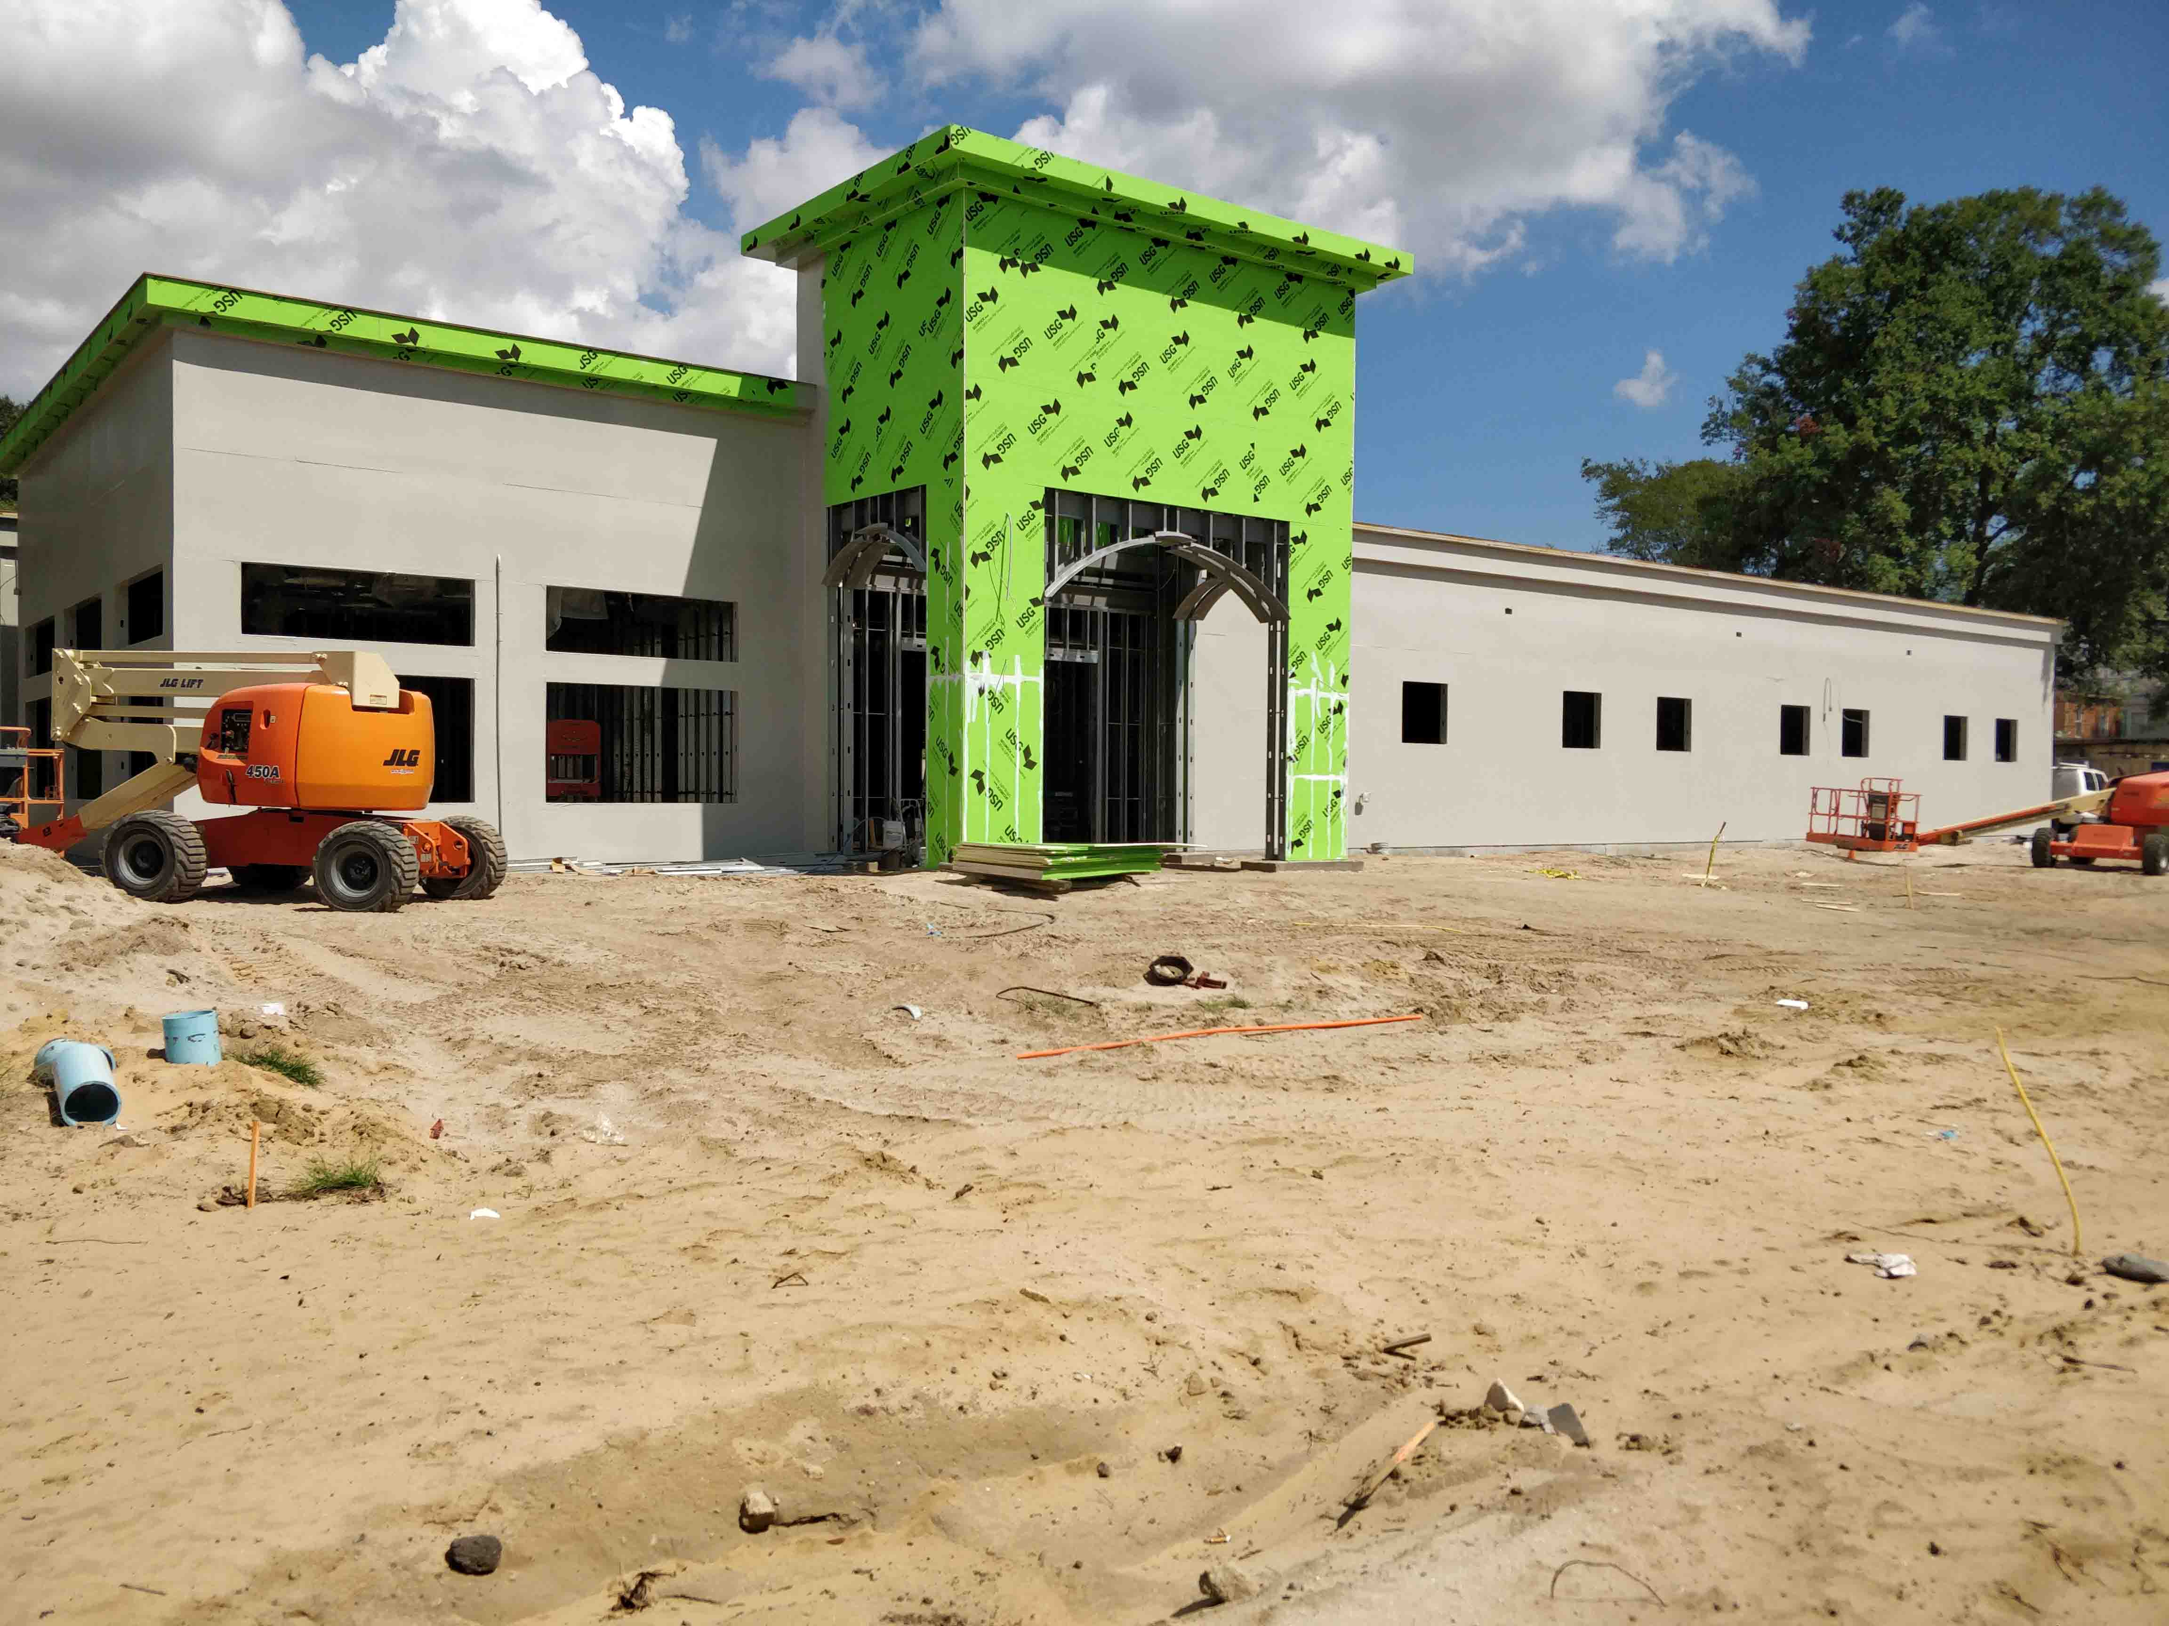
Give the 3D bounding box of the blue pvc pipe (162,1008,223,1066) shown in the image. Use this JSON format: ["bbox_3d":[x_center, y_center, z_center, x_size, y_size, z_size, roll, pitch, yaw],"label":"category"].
[{"bbox_3d":[-4.386,1.113,7.400,0.235,0.250,0.235,-7,1,-33],"label":"blue pvc pipe"}]

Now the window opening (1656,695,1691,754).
[{"bbox_3d":[13.169,-1.967,33.759,1.225,1.190,0.200,0,1,-33],"label":"window opening"}]

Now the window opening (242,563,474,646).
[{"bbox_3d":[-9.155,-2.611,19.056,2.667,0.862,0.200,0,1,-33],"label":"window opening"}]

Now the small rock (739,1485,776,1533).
[{"bbox_3d":[-0.696,1.486,3.200,0.075,0.060,0.070,0,1,0],"label":"small rock"}]

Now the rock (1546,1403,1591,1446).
[{"bbox_3d":[1.103,1.393,3.424,0.090,0.068,0.075,1,1,18],"label":"rock"}]

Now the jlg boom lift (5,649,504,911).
[{"bbox_3d":[-8.350,-0.360,14.300,4.950,2.350,2.200,0,1,2],"label":"jlg boom lift"}]

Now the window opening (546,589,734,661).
[{"bbox_3d":[-5.996,-2.568,20.350,2.650,0.860,0.180,-1,1,-36],"label":"window opening"}]

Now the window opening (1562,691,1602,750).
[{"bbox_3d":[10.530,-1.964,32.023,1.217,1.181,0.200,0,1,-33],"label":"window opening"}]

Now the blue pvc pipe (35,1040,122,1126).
[{"bbox_3d":[-4.677,1.250,7.000,0.330,0.240,0.420,-1,15,-44],"label":"blue pvc pipe"}]

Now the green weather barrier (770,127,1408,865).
[{"bbox_3d":[0.080,-3.800,22.500,8.000,8.950,4.900,-1,1,-36],"label":"green weather barrier"}]

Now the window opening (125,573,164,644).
[{"bbox_3d":[-11.684,-2.515,18.600,0.180,0.860,2.150,-1,1,-41],"label":"window opening"}]

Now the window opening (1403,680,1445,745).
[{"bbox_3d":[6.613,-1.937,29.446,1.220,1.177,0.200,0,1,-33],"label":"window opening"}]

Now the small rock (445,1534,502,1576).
[{"bbox_3d":[-1.168,1.423,2.883,0.103,0.050,0.068,0,1,-22],"label":"small rock"}]

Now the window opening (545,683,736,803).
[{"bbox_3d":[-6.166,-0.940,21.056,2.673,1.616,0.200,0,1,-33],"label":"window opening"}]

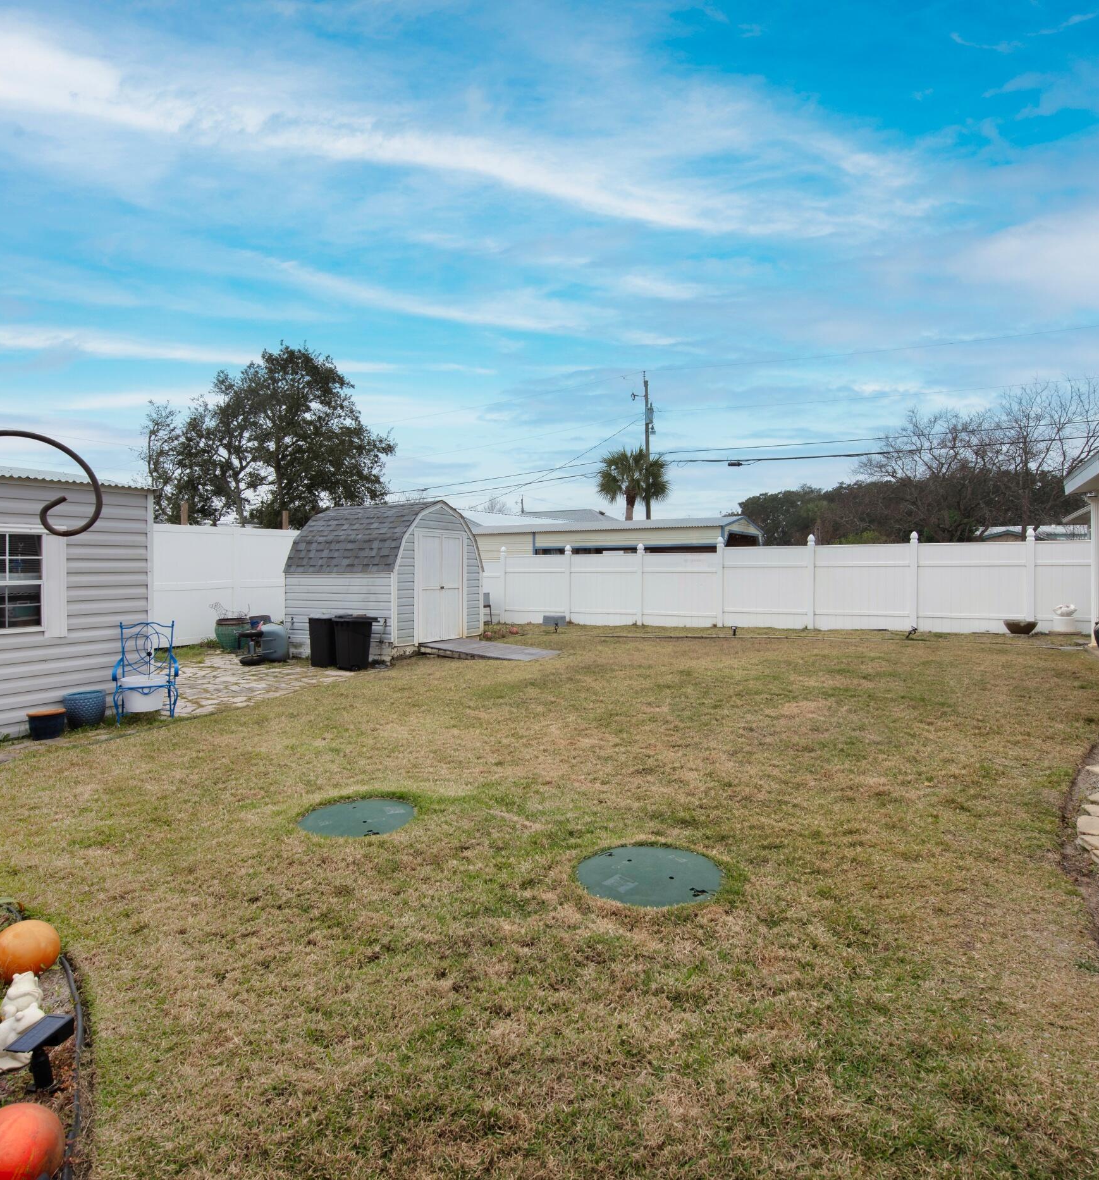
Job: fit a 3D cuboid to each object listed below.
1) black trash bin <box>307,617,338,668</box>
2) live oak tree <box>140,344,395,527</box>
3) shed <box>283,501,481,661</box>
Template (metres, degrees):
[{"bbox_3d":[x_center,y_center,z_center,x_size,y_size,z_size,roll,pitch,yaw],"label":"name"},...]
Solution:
[{"bbox_3d":[-3.323,0.784,10.400,0.460,0.780,0.500,1,2,42],"label":"black trash bin"},{"bbox_3d":[-10.224,-4.000,25.000,9.000,9.600,8.500,0,1,-17],"label":"live oak tree"},{"bbox_3d":[-2.846,-0.237,12.115,2.460,2.585,2.450,1,2,29],"label":"shed"}]

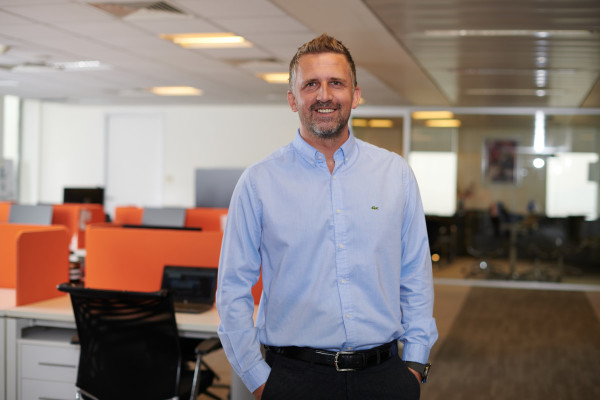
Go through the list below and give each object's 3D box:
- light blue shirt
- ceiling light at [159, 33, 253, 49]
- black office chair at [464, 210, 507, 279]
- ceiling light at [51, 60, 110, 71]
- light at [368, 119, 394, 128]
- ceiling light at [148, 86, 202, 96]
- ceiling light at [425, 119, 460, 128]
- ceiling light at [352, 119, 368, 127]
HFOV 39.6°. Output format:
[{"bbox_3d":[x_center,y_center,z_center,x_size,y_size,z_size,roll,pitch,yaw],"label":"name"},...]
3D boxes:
[{"bbox_3d":[0.066,0.155,2.140,0.550,0.660,0.300,1,2,-9],"label":"light blue shirt"},{"bbox_3d":[-0.694,-1.219,6.370,0.600,0.070,0.600,2,2,15],"label":"ceiling light"},{"bbox_3d":[2.835,0.646,12.664,0.600,0.970,0.600,1,2,-25],"label":"black office chair"},{"bbox_3d":[-2.131,-1.303,8.034,0.600,0.070,0.600,2,2,15],"label":"ceiling light"},{"bbox_3d":[1.455,-1.388,15.060,0.500,0.070,0.550,2,2,15],"label":"light"},{"bbox_3d":[-1.516,-1.346,10.299,0.600,0.070,0.600,2,2,15],"label":"ceiling light"},{"bbox_3d":[2.499,-1.346,14.610,0.580,0.070,0.580,2,2,15],"label":"ceiling light"},{"bbox_3d":[1.060,-1.400,15.093,0.480,0.070,0.550,2,2,15],"label":"ceiling light"}]

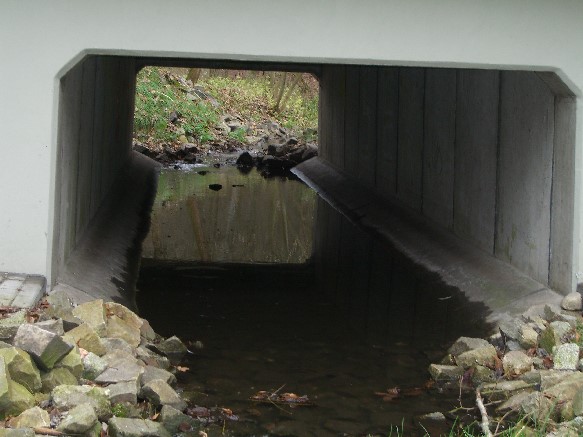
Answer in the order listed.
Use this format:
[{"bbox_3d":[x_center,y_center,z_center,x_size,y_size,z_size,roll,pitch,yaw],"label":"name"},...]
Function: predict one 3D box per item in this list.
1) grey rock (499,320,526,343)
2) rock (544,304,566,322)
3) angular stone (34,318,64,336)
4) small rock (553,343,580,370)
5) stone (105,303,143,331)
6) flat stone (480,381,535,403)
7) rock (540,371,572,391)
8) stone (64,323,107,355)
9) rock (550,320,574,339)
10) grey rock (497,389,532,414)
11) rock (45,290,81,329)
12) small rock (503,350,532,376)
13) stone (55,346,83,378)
[{"bbox_3d":[1.646,0.838,8.569,0.200,0.170,0.190,1,7,0],"label":"grey rock"},{"bbox_3d":[2.140,0.770,9.280,0.169,0.105,0.185,4,7,13],"label":"rock"},{"bbox_3d":[-1.610,0.725,7.619,0.210,0.130,0.190,1,7,0],"label":"angular stone"},{"bbox_3d":[1.860,0.933,7.745,0.179,0.147,0.161,4,7,14],"label":"small rock"},{"bbox_3d":[-1.236,0.743,8.423,0.270,0.240,0.230,1,7,0],"label":"stone"},{"bbox_3d":[1.417,1.135,7.513,0.334,0.100,0.267,3,7,11],"label":"flat stone"},{"bbox_3d":[1.607,0.986,6.969,0.220,0.120,0.190,1,7,0],"label":"rock"},{"bbox_3d":[-1.381,0.807,7.638,0.277,0.165,0.235,-3,8,-35],"label":"stone"},{"bbox_3d":[1.956,0.809,8.266,0.180,0.140,0.160,1,7,0],"label":"rock"},{"bbox_3d":[1.324,1.082,6.770,0.230,0.130,0.200,1,7,0],"label":"grey rock"},{"bbox_3d":[-1.687,0.678,8.436,0.251,0.243,0.200,1,7,-11],"label":"rock"},{"bbox_3d":[1.589,1.020,8.053,0.199,0.135,0.179,3,7,12],"label":"small rock"},{"bbox_3d":[-1.388,0.896,7.125,0.181,0.168,0.181,1,7,-11],"label":"stone"}]

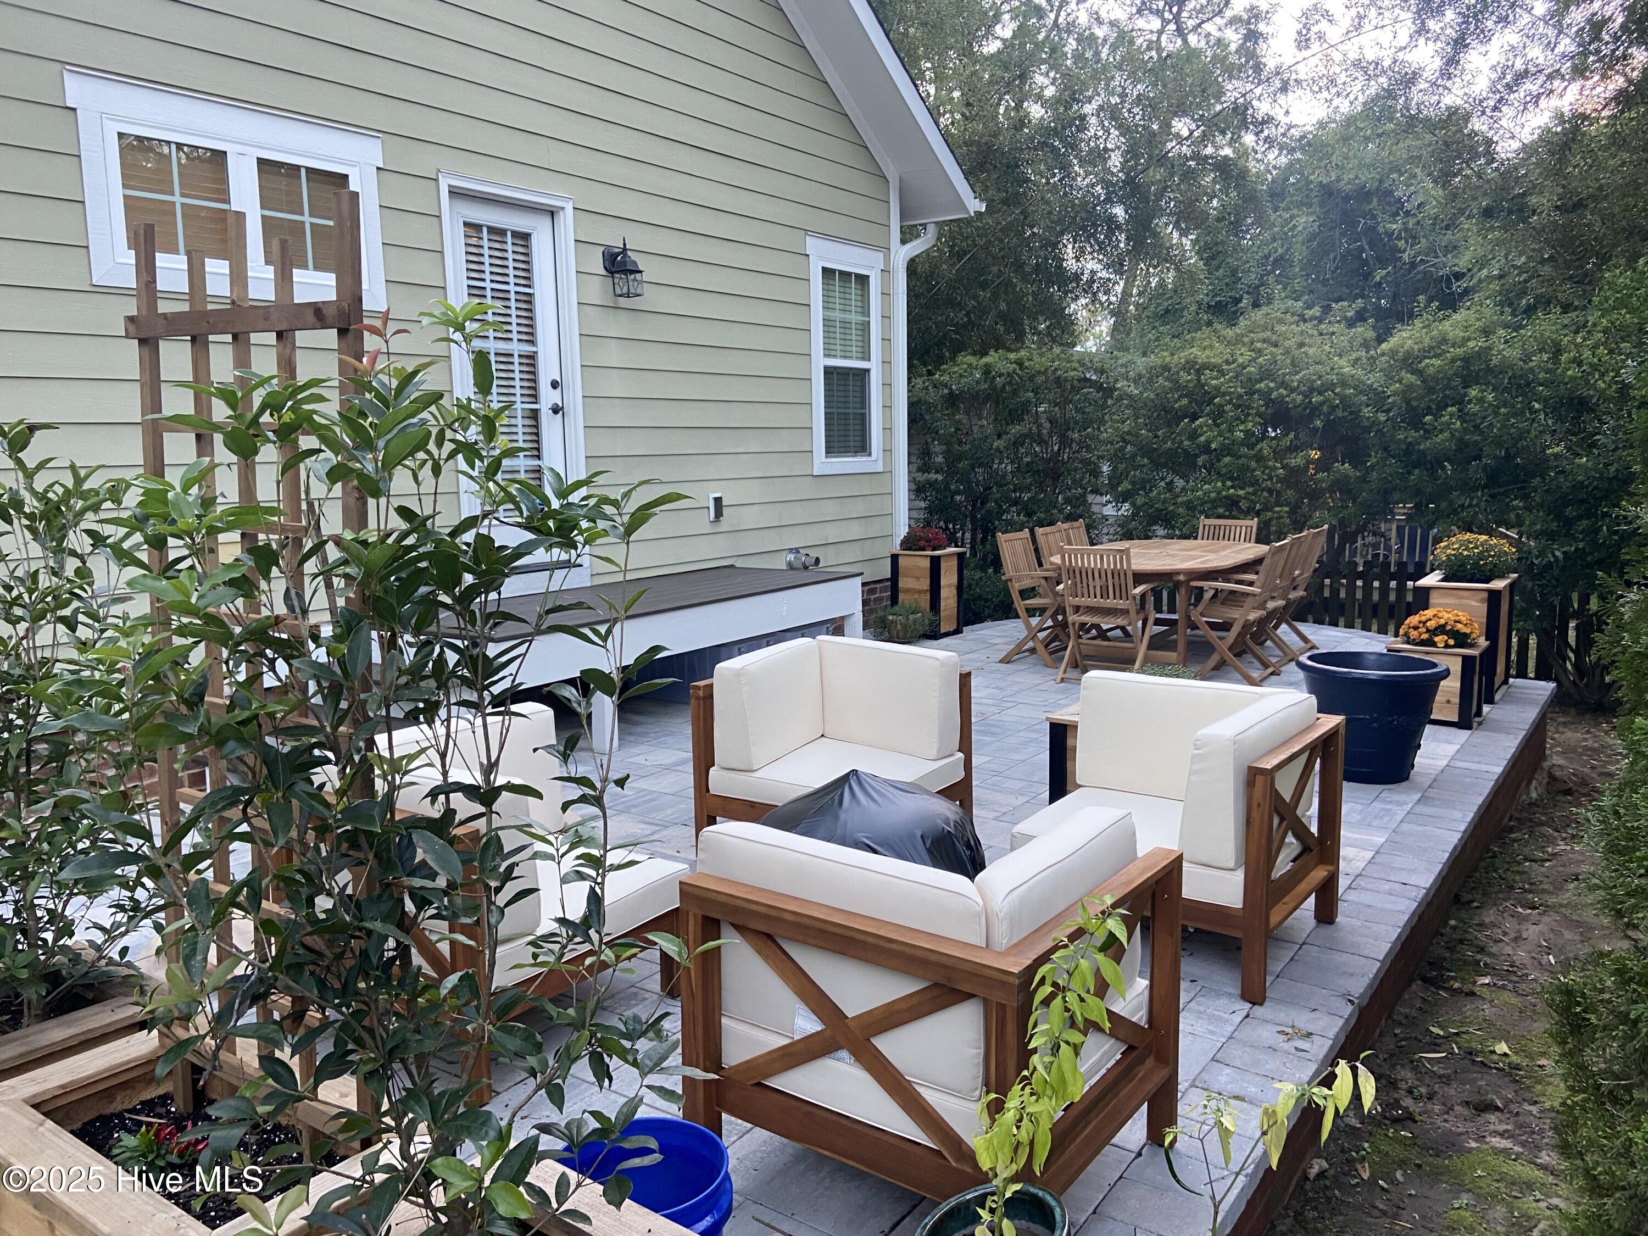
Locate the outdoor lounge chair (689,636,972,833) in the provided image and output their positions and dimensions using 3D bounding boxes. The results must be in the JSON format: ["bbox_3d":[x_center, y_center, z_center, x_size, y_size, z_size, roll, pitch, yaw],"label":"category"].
[{"bbox_3d":[0.043,0.499,4.619,0.760,0.740,0.730,5,10,37],"label":"outdoor lounge chair"}]

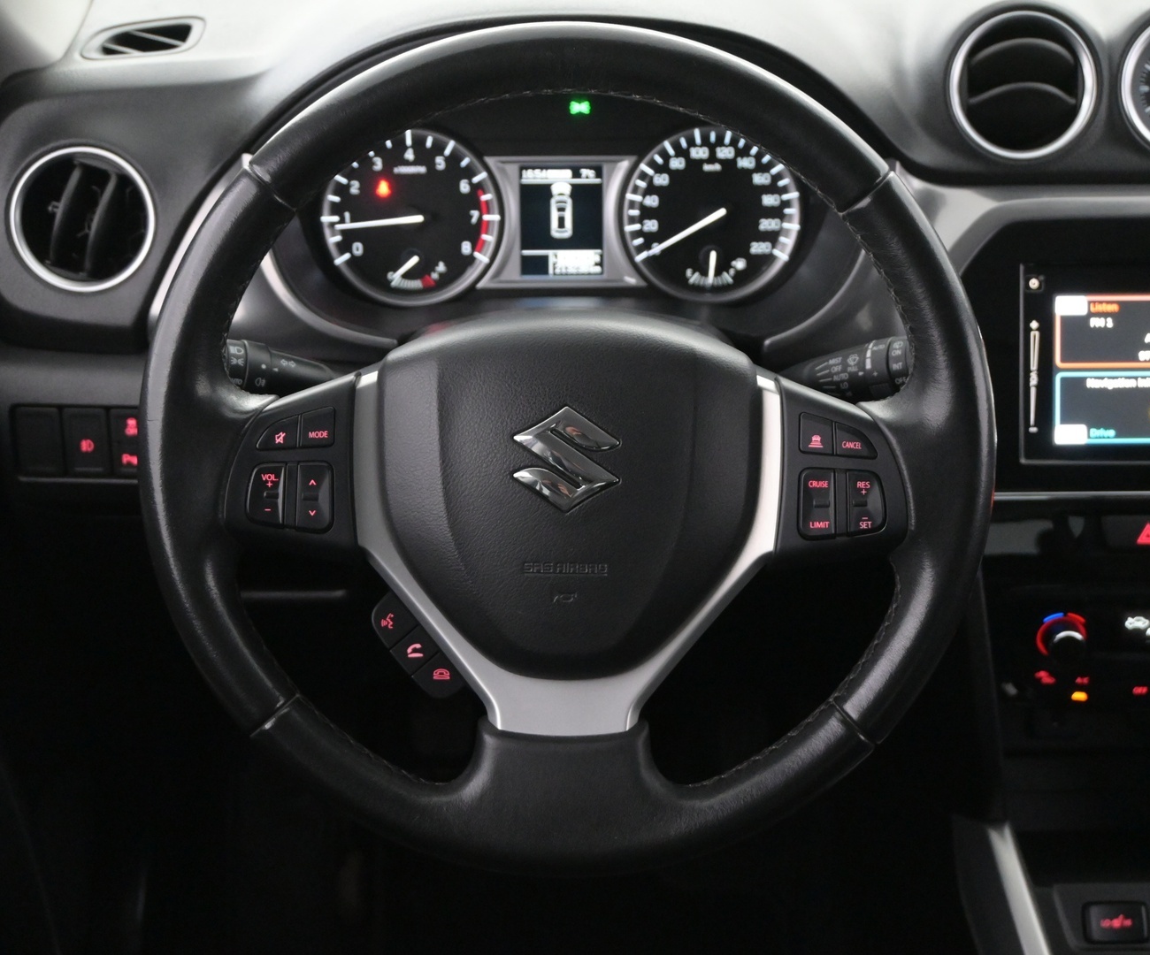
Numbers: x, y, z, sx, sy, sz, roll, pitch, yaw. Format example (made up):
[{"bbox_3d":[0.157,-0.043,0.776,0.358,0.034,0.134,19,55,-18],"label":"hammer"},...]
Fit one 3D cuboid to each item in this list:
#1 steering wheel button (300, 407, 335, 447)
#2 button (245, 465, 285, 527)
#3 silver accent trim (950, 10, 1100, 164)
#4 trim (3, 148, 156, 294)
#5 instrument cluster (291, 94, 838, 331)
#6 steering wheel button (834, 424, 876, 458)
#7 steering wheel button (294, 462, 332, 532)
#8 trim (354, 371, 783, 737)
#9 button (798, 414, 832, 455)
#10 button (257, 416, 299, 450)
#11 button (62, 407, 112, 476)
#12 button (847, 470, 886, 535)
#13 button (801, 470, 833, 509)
[{"bbox_3d":[-0.113,-0.022,0.735,0.015,0.018,0.008,0,-7,0],"label":"steering wheel button"},{"bbox_3d":[-0.137,0.009,0.742,0.017,0.027,0.009,0,-6,0],"label":"button"},{"bbox_3d":[0.248,-0.217,0.925,0.082,0.083,0.020,0,-1,0],"label":"silver accent trim"},{"bbox_3d":[-0.267,-0.140,0.911,0.080,0.080,0.016,0,2,0],"label":"trim"},{"bbox_3d":[-0.006,-0.151,0.950,0.310,0.137,0.060,0,-9,0],"label":"instrument cluster"},{"bbox_3d":[0.123,-0.016,0.735,0.018,0.015,0.008,0,-7,0],"label":"steering wheel button"},{"bbox_3d":[-0.115,0.009,0.735,0.016,0.031,0.008,0,-7,0],"label":"steering wheel button"},{"bbox_3d":[-0.003,0.034,0.738,0.189,0.161,0.036,0,-6,0],"label":"trim"},{"bbox_3d":[0.106,-0.019,0.741,0.015,0.018,0.008,0,-6,0],"label":"button"},{"bbox_3d":[-0.130,-0.019,0.735,0.019,0.015,0.008,0,-7,0],"label":"button"},{"bbox_3d":[-0.259,-0.020,0.889,0.025,0.036,0.010,0,14,0],"label":"button"},{"bbox_3d":[0.129,0.011,0.742,0.017,0.028,0.009,0,-6,0],"label":"button"},{"bbox_3d":[0.107,0.005,0.741,0.014,0.017,0.008,0,-6,0],"label":"button"}]

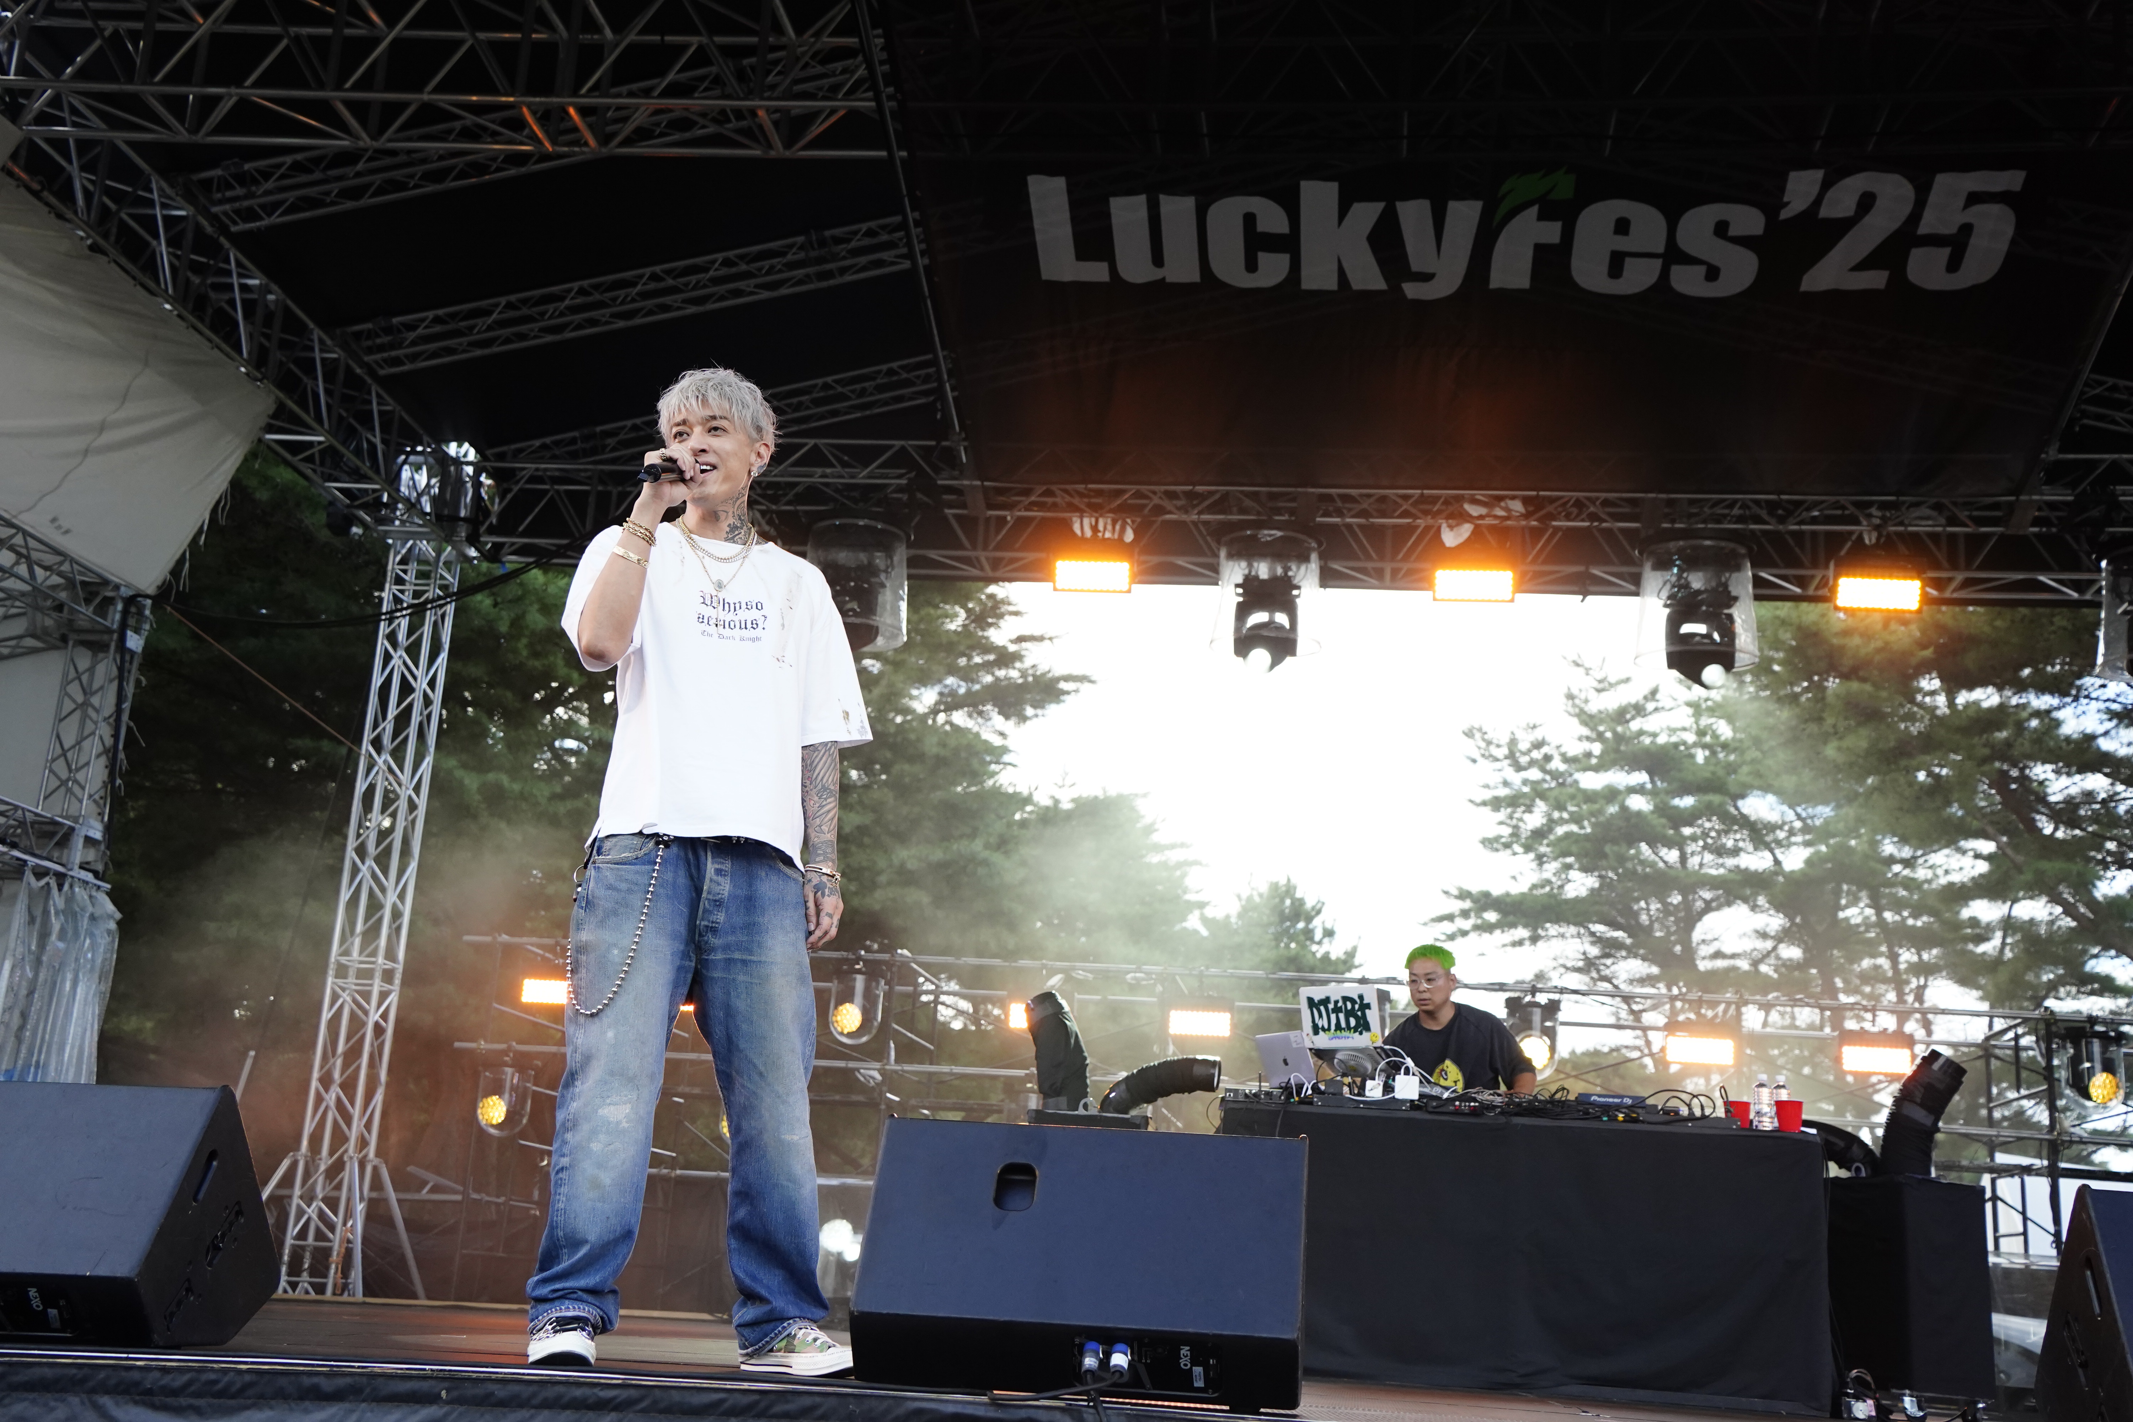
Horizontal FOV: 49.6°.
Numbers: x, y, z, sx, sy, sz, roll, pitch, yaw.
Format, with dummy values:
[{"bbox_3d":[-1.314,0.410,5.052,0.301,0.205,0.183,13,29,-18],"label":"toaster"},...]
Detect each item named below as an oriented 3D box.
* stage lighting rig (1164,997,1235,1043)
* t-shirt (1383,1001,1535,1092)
[{"bbox_3d":[0.958,2.216,16.600,0.510,0.300,0.220,2,-15,6],"label":"stage lighting rig"},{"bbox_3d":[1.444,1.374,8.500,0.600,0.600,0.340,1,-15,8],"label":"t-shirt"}]

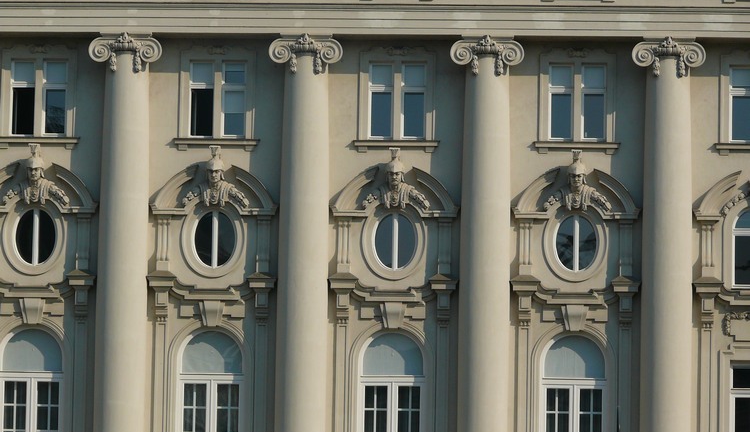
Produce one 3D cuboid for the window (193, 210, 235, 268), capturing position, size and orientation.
[{"bbox_3d":[-3.881,0.568,102.145,0.943,1.351,0.200,1,-6,3],"label":"window"}]

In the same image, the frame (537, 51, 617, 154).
[{"bbox_3d":[4.864,-2.742,101.941,1.900,2.466,0.400,1,-6,3],"label":"frame"}]

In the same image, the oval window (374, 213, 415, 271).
[{"bbox_3d":[0.495,0.615,101.906,0.993,1.347,0.200,1,-6,3],"label":"oval window"}]

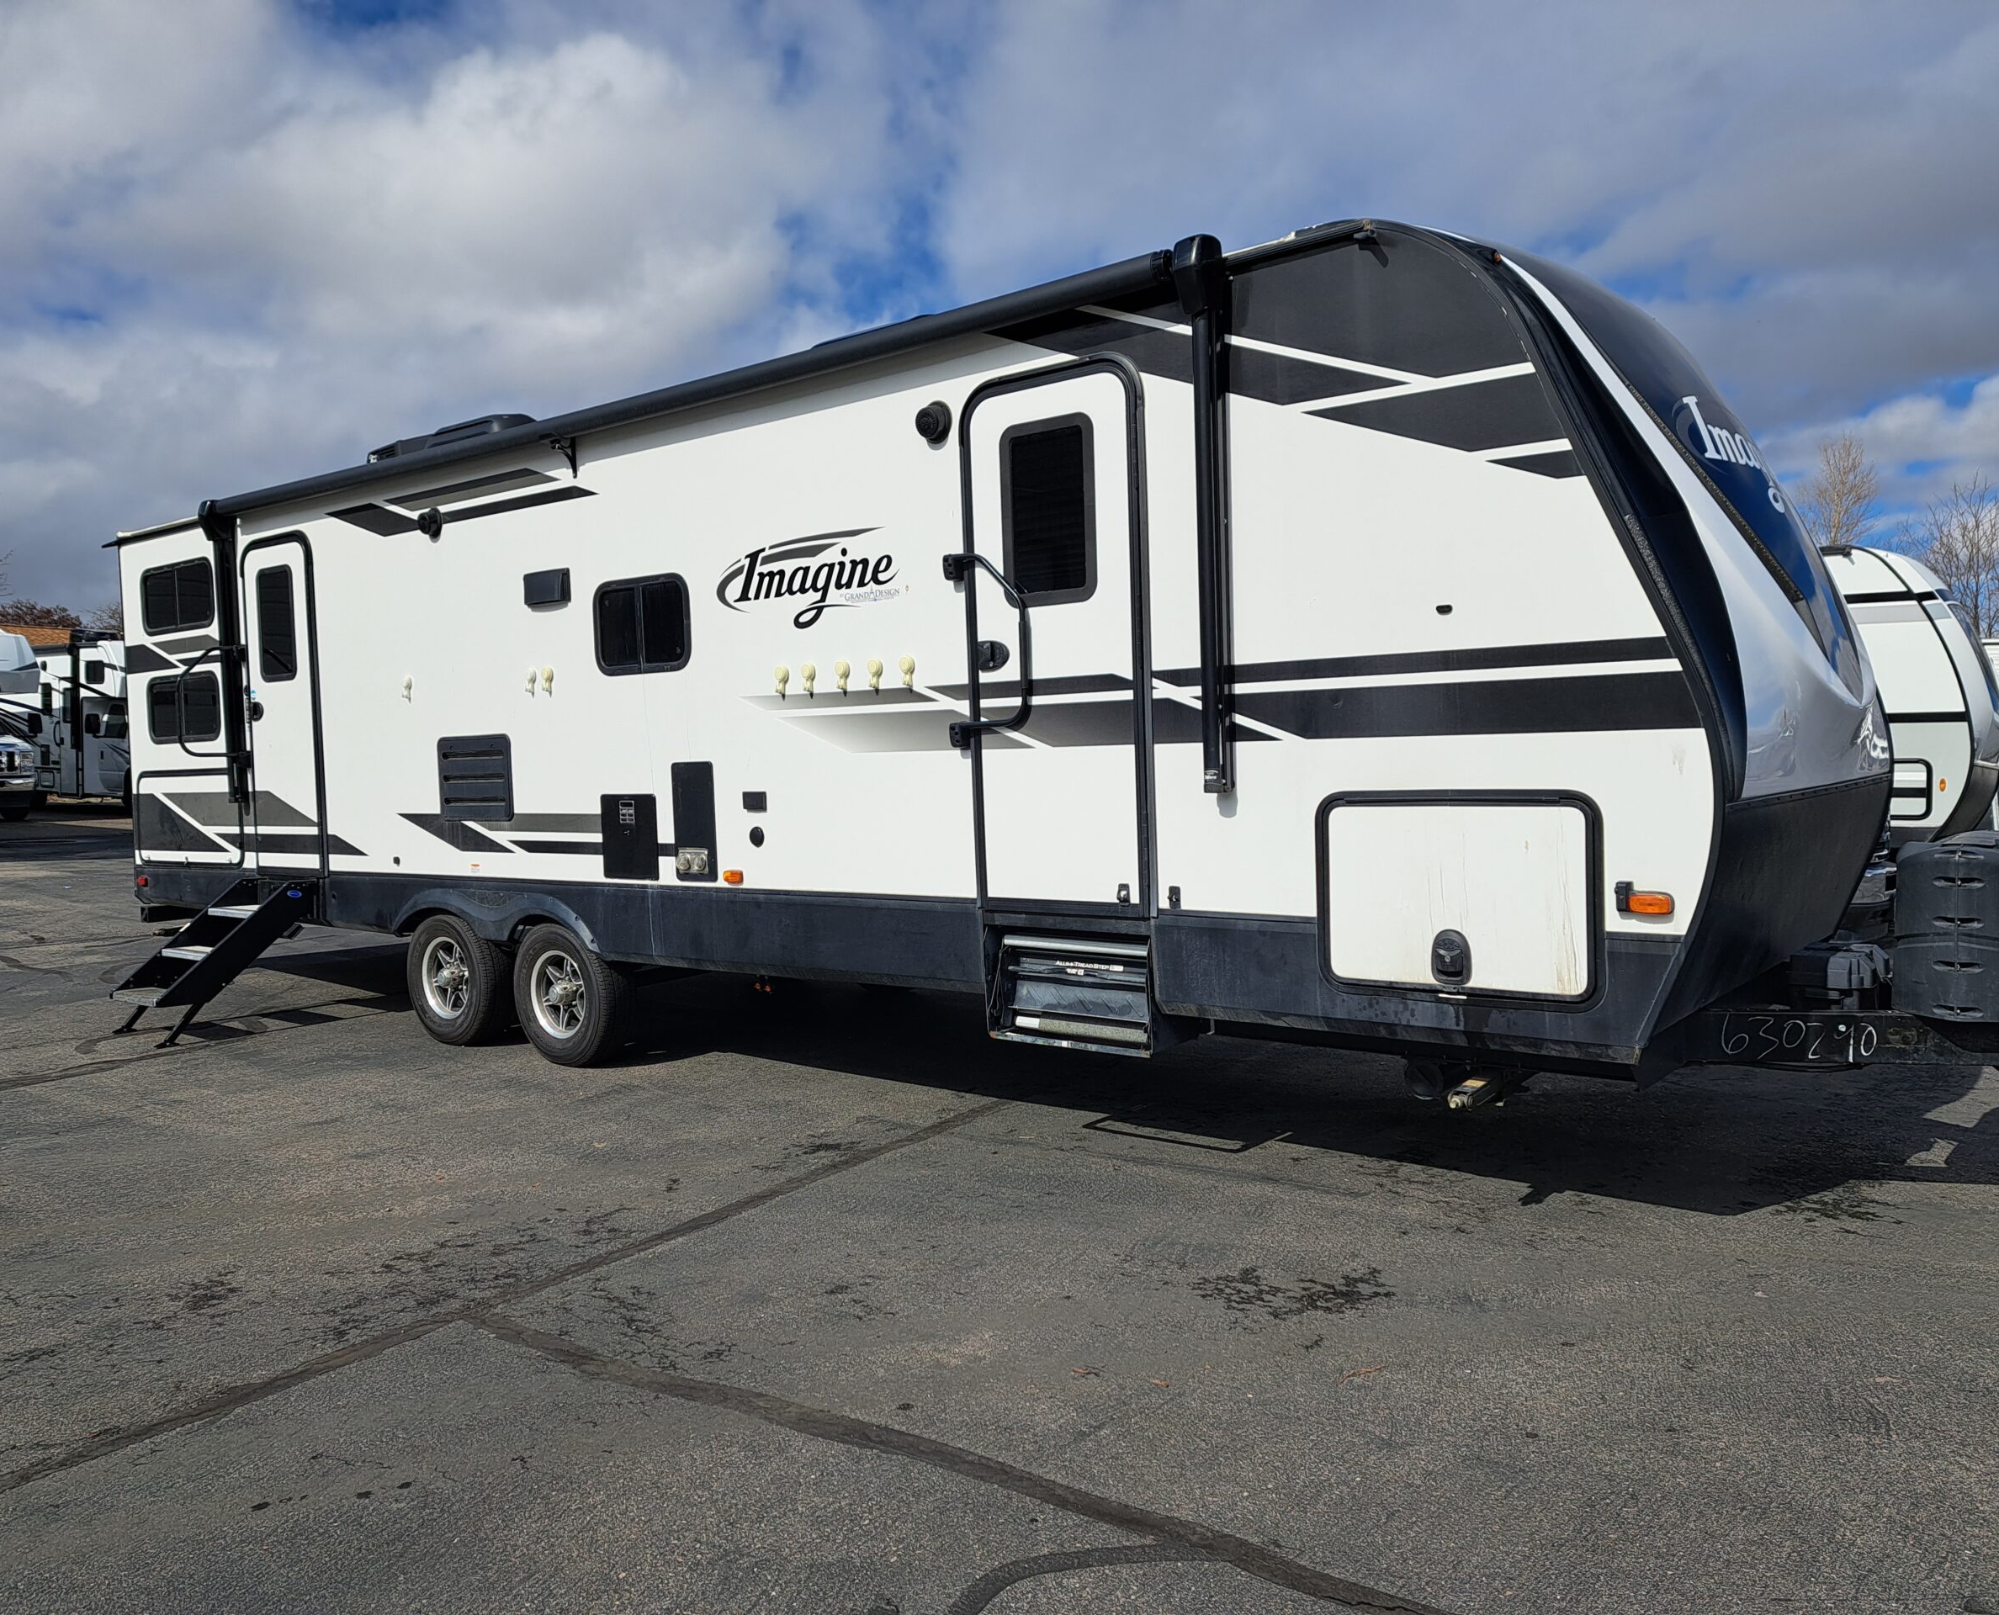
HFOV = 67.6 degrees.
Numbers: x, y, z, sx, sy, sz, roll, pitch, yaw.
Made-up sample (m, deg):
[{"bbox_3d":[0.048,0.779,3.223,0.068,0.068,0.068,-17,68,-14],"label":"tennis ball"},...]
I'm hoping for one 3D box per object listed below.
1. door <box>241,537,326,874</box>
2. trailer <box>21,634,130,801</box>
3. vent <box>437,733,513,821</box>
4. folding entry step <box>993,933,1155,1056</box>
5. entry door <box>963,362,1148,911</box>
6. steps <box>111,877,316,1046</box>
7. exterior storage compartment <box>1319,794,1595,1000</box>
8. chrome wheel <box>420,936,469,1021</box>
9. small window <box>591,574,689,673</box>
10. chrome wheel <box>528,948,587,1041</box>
[{"bbox_3d":[-4.052,-0.555,8.464,0.770,1.890,0.070,0,3,37],"label":"door"},{"bbox_3d":[-16.500,-1.580,28.200,7.600,3.300,2.500,2,3,37],"label":"trailer"},{"bbox_3d":[-2.592,-0.141,7.385,0.615,0.425,0.040,0,3,37],"label":"vent"},{"bbox_3d":[0.345,0.646,5.417,0.720,0.410,0.380,0,3,37],"label":"folding entry step"},{"bbox_3d":[0.196,-0.575,5.251,0.770,1.890,0.070,0,3,37],"label":"entry door"},{"bbox_3d":[-4.309,0.823,8.187,0.570,0.800,0.880,0,3,37],"label":"steps"},{"bbox_3d":[1.338,0.266,4.441,0.851,0.618,0.080,0,3,37],"label":"exterior storage compartment"},{"bbox_3d":[-2.911,0.898,7.854,0.420,0.420,0.170,0,3,37],"label":"chrome wheel"},{"bbox_3d":[-1.576,-0.804,6.570,0.644,0.413,0.060,0,3,37],"label":"small window"},{"bbox_3d":[-2.148,0.914,7.278,0.420,0.420,0.170,0,3,37],"label":"chrome wheel"}]

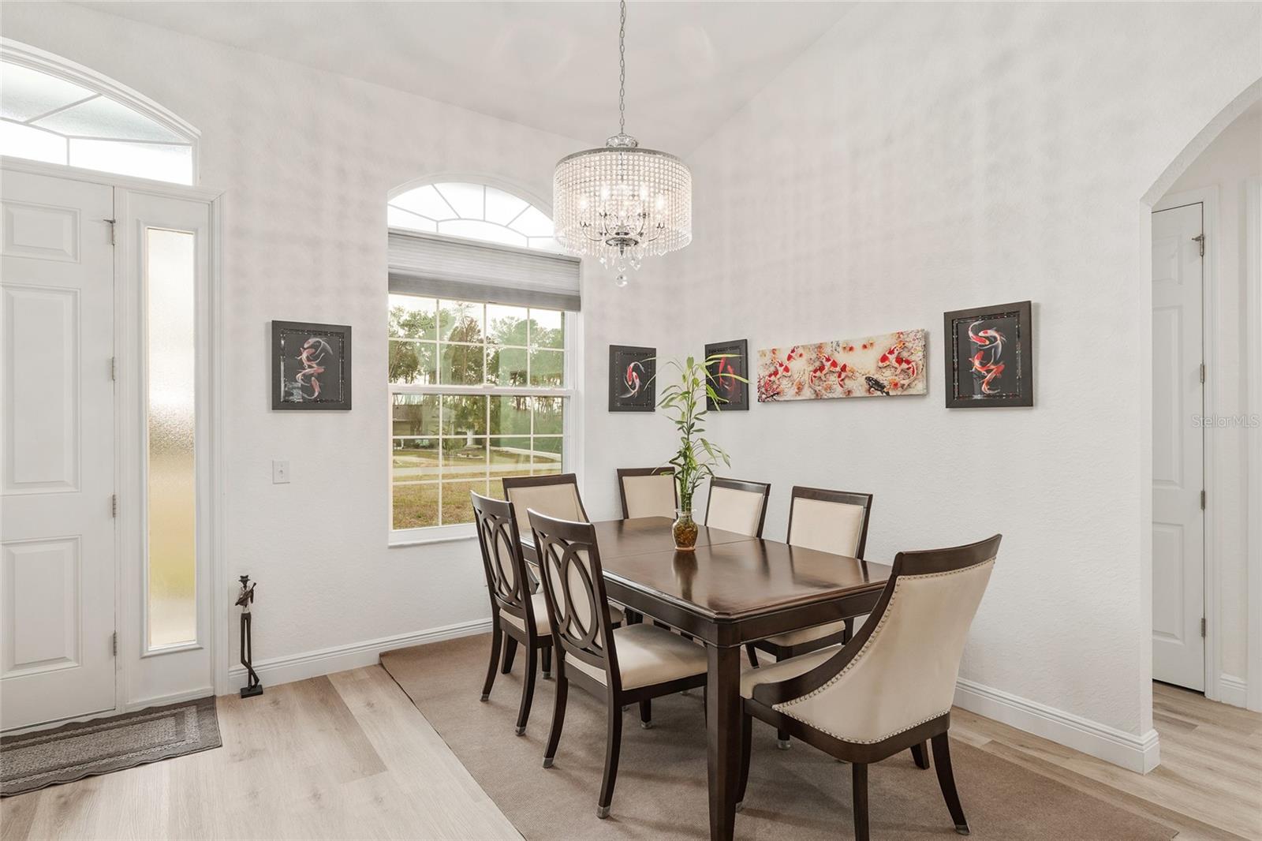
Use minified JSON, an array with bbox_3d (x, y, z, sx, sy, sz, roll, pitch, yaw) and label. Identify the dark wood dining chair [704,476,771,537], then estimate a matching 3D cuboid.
[{"bbox_3d":[0.370,0.849,3.647,0.620,1.005,0.520,0,0,-34],"label":"dark wood dining chair"}]

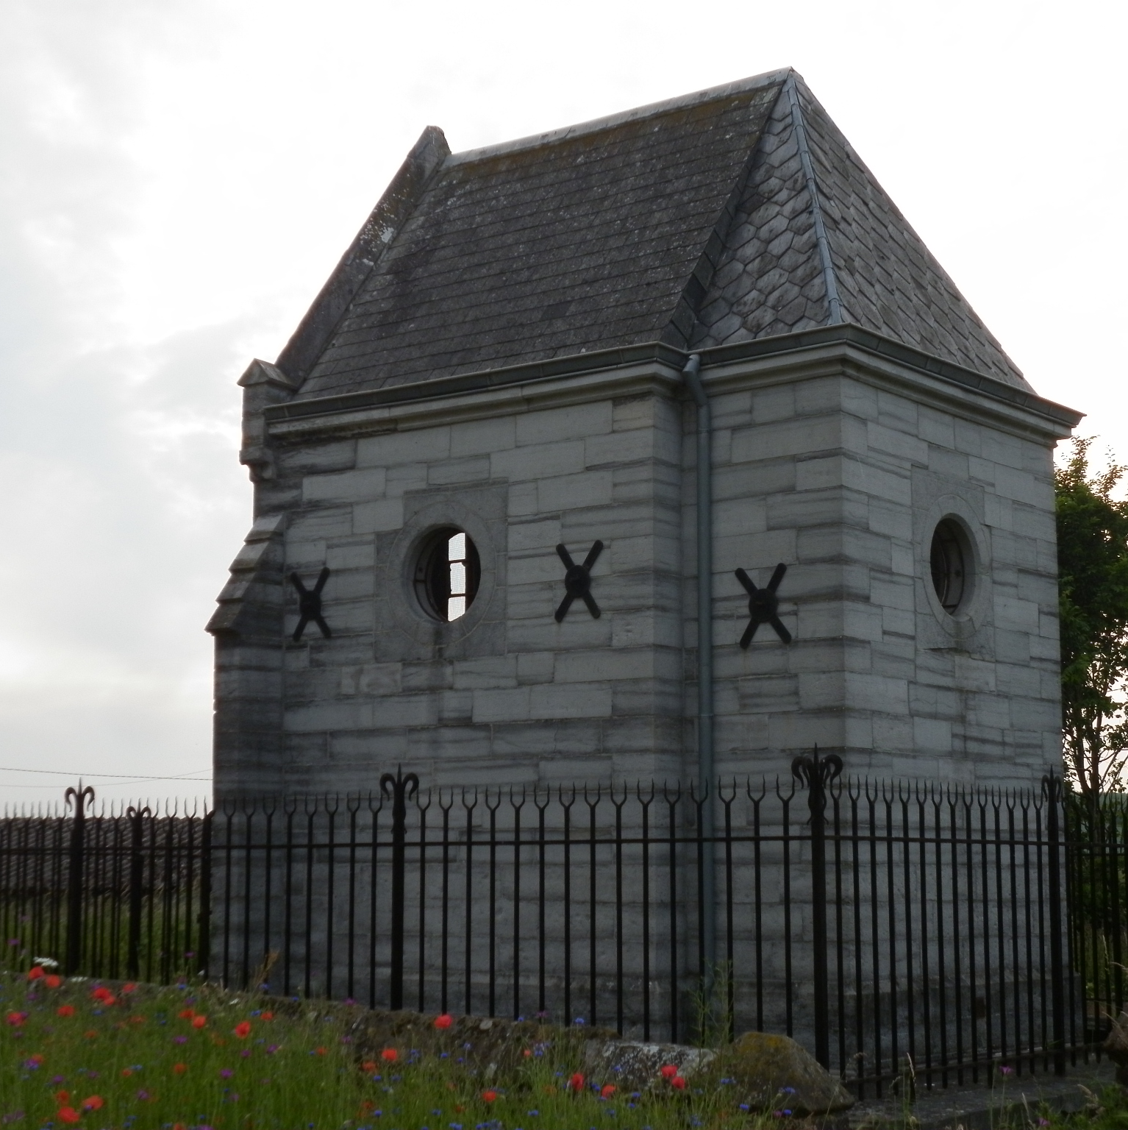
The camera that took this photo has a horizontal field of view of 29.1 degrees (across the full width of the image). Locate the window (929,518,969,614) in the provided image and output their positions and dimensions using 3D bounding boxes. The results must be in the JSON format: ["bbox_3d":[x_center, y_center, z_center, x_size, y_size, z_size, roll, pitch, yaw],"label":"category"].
[{"bbox_3d":[2.394,0.018,13.713,0.140,0.640,0.640,-6,-10,37],"label":"window"}]

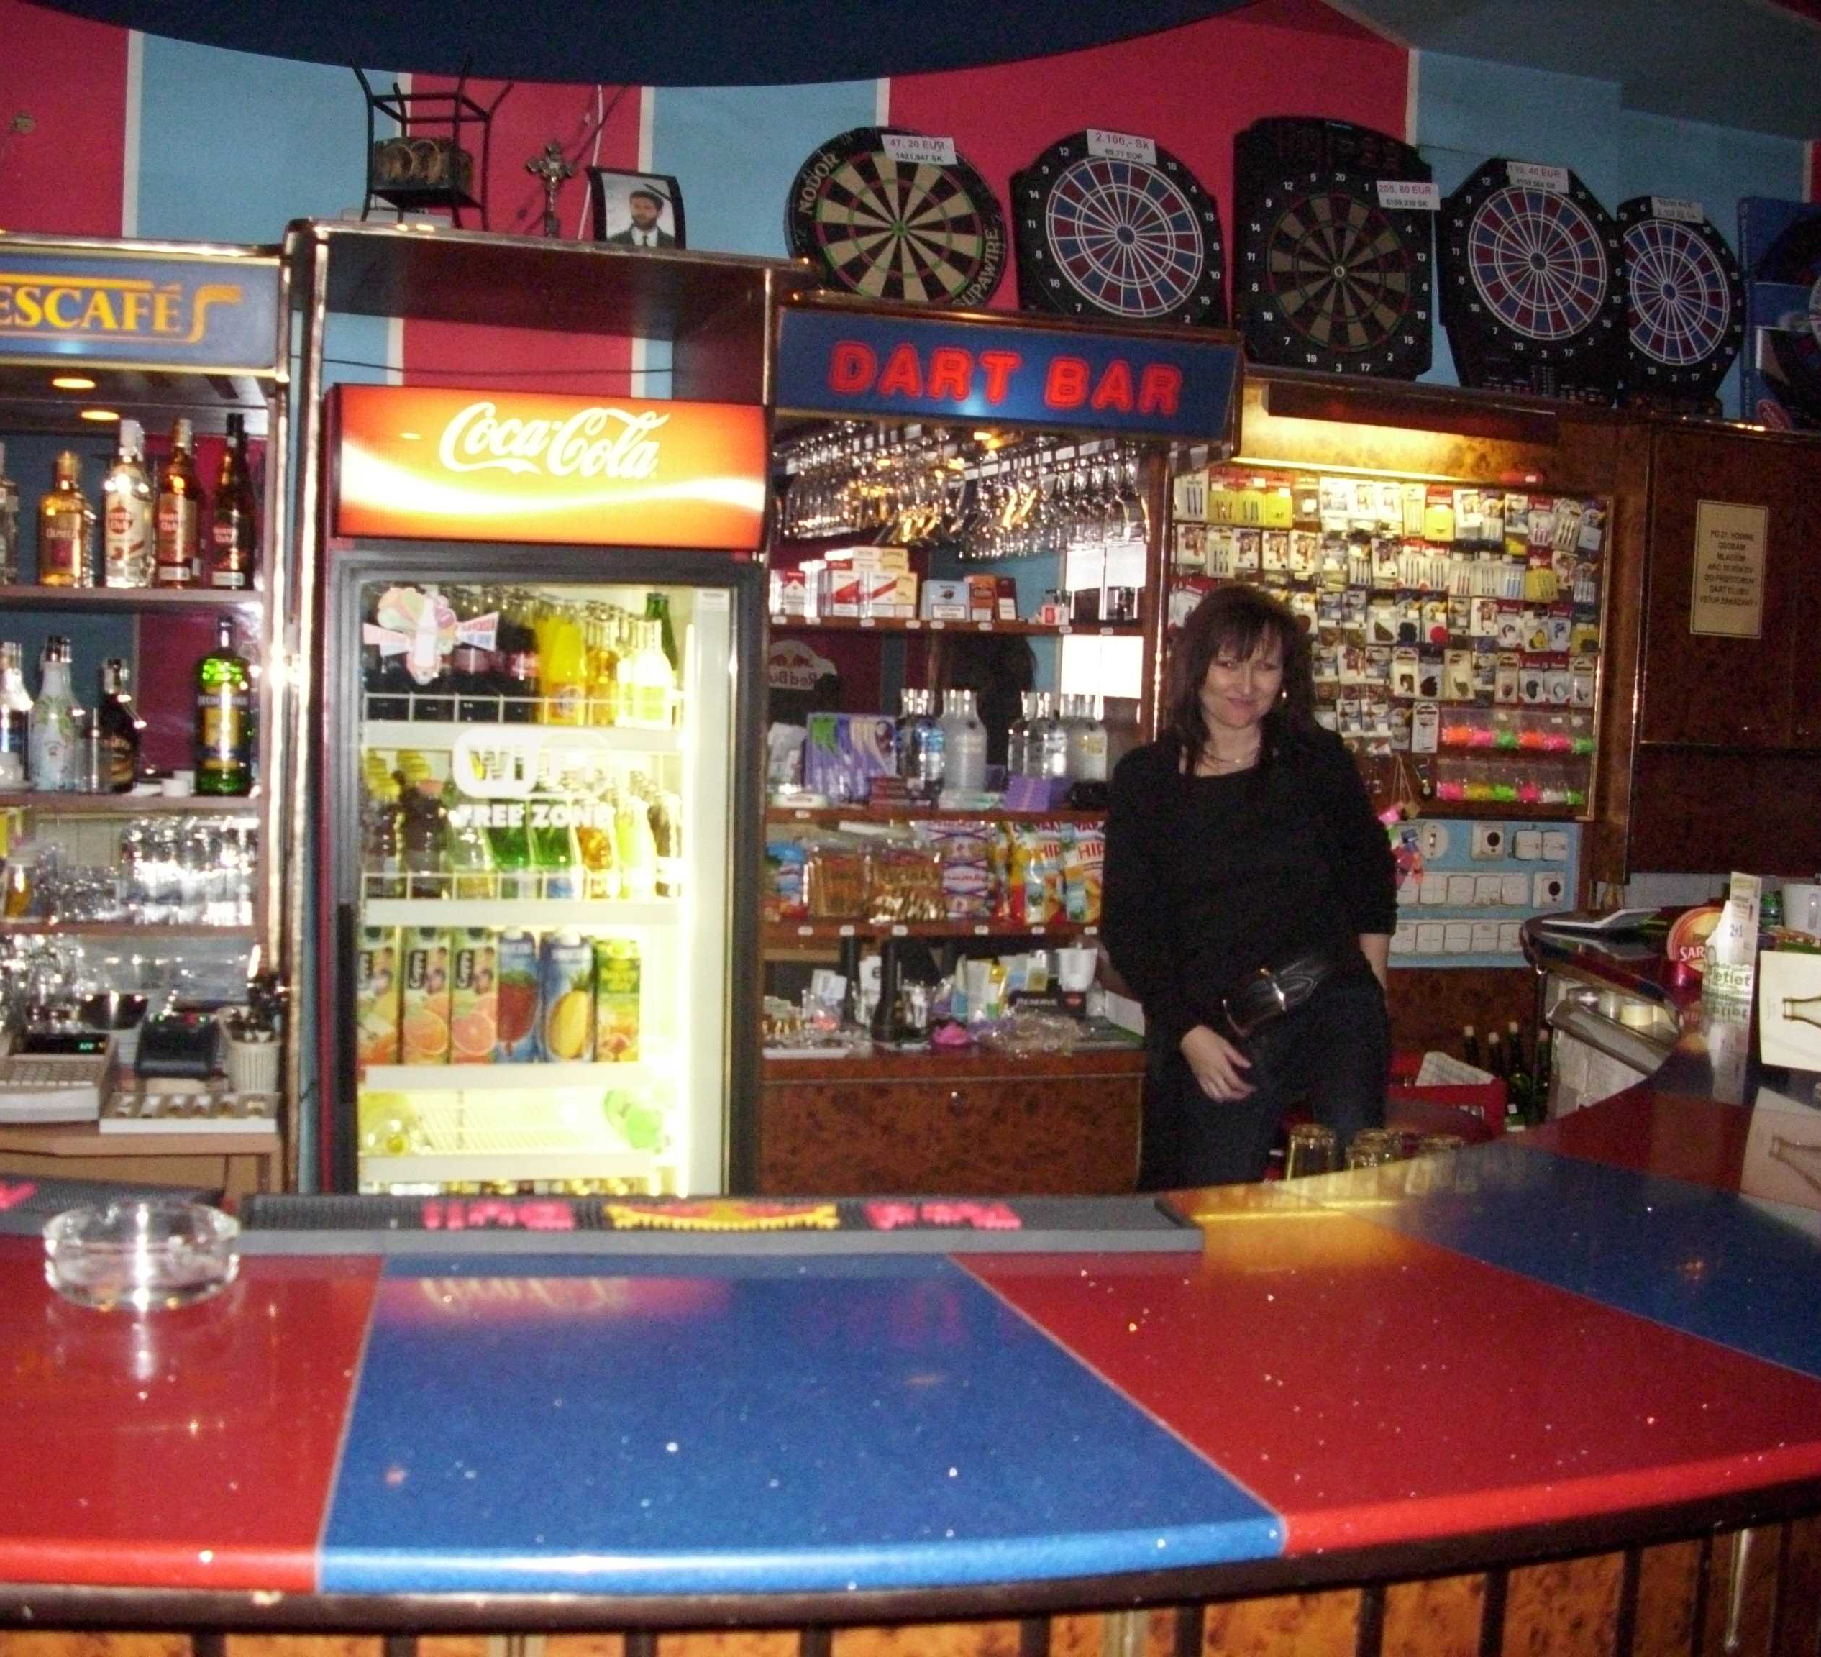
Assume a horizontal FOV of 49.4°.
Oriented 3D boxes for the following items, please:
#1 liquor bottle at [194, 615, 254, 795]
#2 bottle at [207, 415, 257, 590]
[{"bbox_3d":[-1.183,-0.213,3.410,0.100,0.308,0.075,1,4,-13],"label":"liquor bottle"},{"bbox_3d":[-1.177,-0.566,3.440,0.078,0.303,0.078,1,4,-13],"label":"bottle"}]

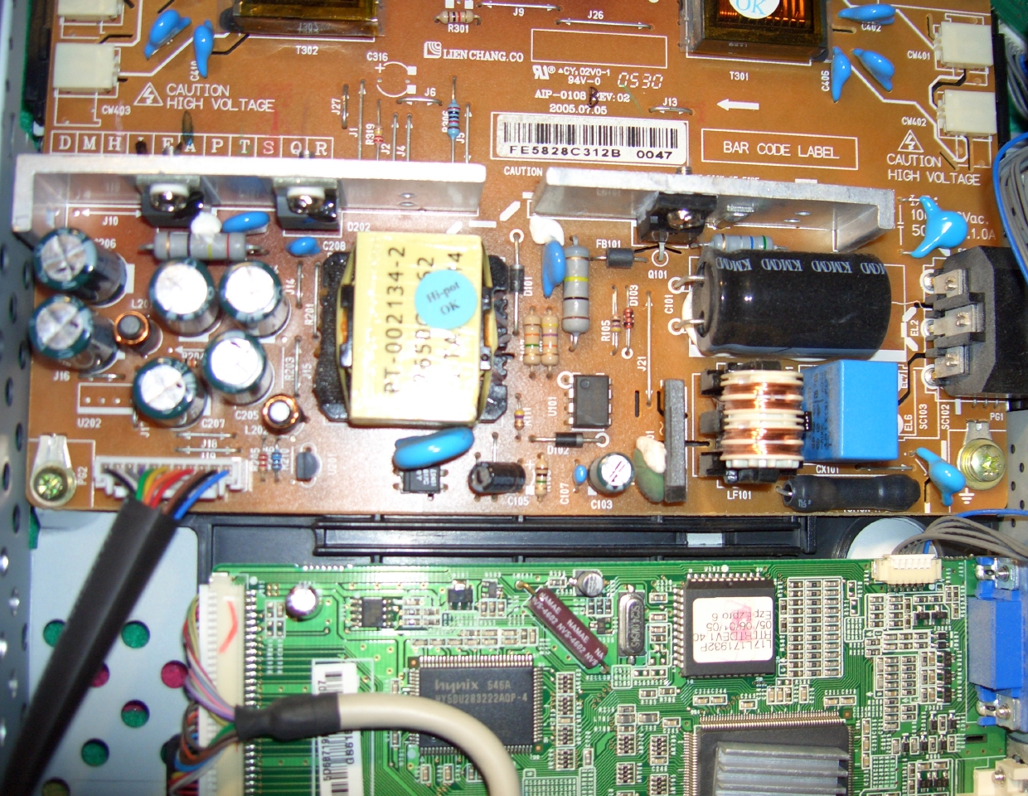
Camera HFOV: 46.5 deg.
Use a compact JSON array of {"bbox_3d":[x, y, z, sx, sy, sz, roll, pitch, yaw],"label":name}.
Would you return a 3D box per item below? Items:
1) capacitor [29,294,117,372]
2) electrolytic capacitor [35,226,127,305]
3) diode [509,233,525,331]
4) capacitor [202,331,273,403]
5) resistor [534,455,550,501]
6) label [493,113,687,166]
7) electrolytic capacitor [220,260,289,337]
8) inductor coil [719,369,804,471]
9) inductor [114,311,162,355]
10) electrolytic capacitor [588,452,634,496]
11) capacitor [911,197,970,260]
[{"bbox_3d":[-0.072,-0.010,0.196,0.010,0.020,0.010,1,85,-6],"label":"capacitor"},{"bbox_3d":[-0.073,-0.022,0.202,0.010,0.019,0.010,1,86,-6],"label":"electrolytic capacitor"},{"bbox_3d":[0.000,-0.021,0.218,0.003,0.003,0.019,1,86,-6],"label":"diode"},{"bbox_3d":[-0.046,-0.005,0.200,0.010,0.017,0.010,1,85,-6],"label":"capacitor"},{"bbox_3d":[0.005,0.014,0.207,0.002,0.003,0.008,1,85,-6],"label":"resistor"},{"bbox_3d":[0.014,-0.047,0.219,0.035,0.001,0.008,1,85,-6],"label":"label"},{"bbox_3d":[-0.042,-0.016,0.196,0.010,0.018,0.010,1,85,-6],"label":"electrolytic capacitor"},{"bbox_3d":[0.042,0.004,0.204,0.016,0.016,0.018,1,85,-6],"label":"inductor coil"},{"bbox_3d":[-0.065,-0.011,0.206,0.006,0.011,0.006,1,86,-6],"label":"inductor"},{"bbox_3d":[0.017,0.014,0.213,0.007,0.011,0.007,1,86,-6],"label":"electrolytic capacitor"},{"bbox_3d":[0.076,-0.031,0.216,0.011,0.004,0.011,3,86,17],"label":"capacitor"}]

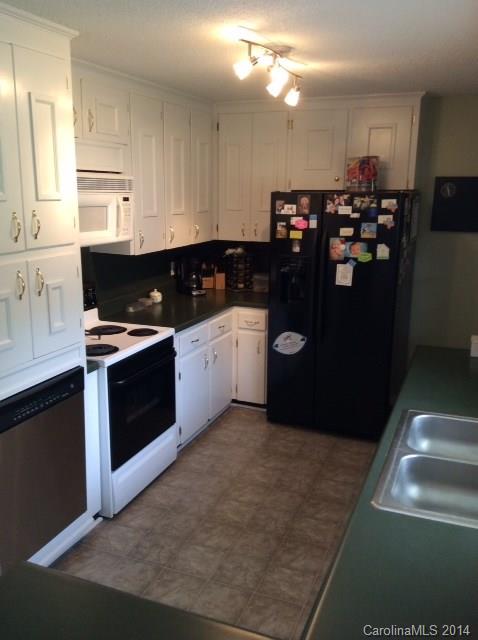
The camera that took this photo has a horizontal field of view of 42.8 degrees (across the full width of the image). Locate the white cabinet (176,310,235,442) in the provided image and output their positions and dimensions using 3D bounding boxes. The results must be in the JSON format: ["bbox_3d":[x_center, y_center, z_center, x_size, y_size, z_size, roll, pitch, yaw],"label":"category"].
[{"bbox_3d":[-0.492,0.357,4.423,0.615,0.795,0.902,6,14,22],"label":"white cabinet"}]

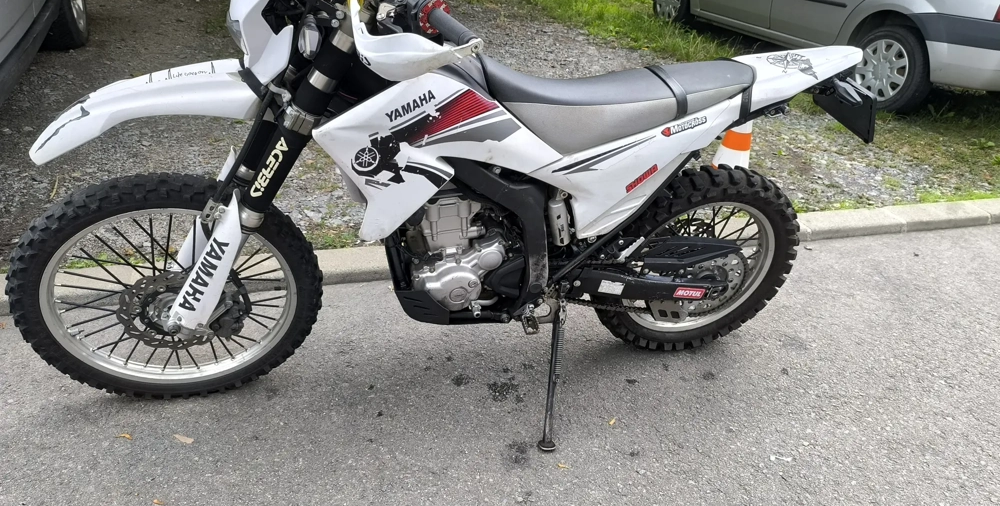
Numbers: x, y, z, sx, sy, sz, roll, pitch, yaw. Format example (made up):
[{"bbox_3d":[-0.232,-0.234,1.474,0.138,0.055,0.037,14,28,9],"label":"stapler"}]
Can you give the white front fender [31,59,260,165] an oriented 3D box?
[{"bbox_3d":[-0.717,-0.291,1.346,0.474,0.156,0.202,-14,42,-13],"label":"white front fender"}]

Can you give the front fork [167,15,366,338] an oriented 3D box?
[{"bbox_3d":[-0.555,-0.193,1.496,0.141,0.907,0.272,18,29,-33],"label":"front fork"}]

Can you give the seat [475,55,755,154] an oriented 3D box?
[{"bbox_3d":[0.269,-0.380,1.611,0.685,0.202,0.237,-4,37,-15],"label":"seat"}]

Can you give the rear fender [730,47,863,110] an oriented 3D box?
[{"bbox_3d":[0.766,-0.458,1.708,0.363,0.126,0.181,-8,38,-11],"label":"rear fender"}]

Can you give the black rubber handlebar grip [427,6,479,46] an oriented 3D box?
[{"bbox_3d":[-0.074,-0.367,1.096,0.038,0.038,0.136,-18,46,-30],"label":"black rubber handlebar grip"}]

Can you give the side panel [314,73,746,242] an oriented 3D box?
[{"bbox_3d":[0.098,-0.205,1.527,1.008,0.418,0.171,-4,37,-15],"label":"side panel"}]

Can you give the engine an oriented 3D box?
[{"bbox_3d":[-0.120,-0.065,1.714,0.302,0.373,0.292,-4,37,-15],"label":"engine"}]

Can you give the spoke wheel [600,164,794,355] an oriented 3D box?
[{"bbox_3d":[0.592,0.035,2.024,0.647,0.647,0.126,-4,37,-15],"label":"spoke wheel"}]

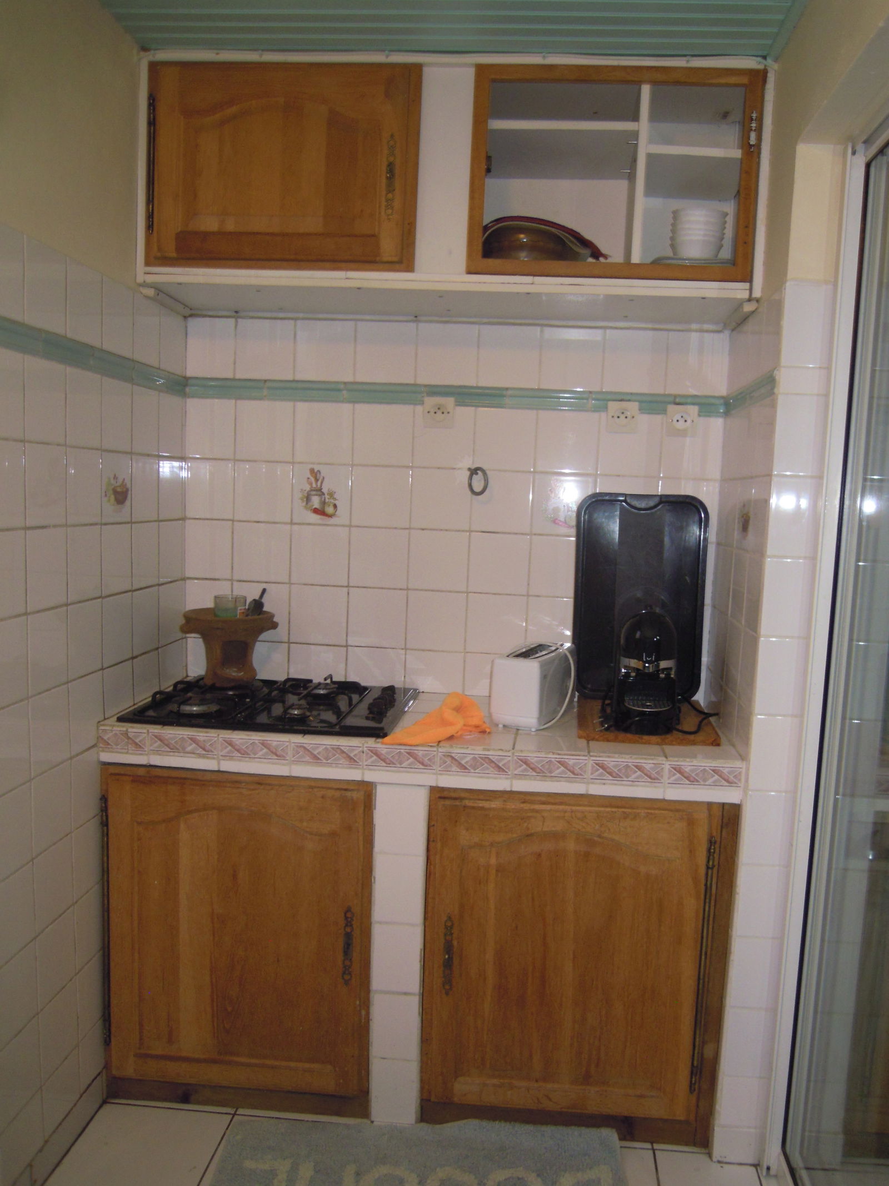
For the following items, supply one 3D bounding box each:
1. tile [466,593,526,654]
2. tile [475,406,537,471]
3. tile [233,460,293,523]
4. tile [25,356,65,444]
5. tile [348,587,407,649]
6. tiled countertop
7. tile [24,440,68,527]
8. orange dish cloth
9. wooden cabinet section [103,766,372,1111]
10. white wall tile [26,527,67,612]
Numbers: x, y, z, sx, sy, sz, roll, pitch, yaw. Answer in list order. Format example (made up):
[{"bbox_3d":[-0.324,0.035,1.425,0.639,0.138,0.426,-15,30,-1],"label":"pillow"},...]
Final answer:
[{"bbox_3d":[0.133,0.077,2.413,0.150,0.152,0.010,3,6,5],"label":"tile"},{"bbox_3d":[0.152,-0.379,2.374,0.150,0.150,0.008,3,6,6],"label":"tile"},{"bbox_3d":[-0.459,-0.256,2.430,0.150,0.150,0.010,2,6,6],"label":"tile"},{"bbox_3d":[-0.716,-0.344,1.720,0.010,0.150,0.150,2,6,6],"label":"tile"},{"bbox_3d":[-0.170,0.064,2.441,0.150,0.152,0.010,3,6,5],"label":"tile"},{"bbox_3d":[-0.045,0.324,2.220,1.338,0.087,0.512,3,6,5],"label":"tiled countertop"},{"bbox_3d":[-0.742,-0.198,1.780,0.009,0.150,0.150,3,6,5],"label":"tile"},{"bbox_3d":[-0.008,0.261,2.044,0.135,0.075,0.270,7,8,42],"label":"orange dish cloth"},{"bbox_3d":[-0.424,0.731,2.273,0.583,0.756,0.485,2,6,5],"label":"wooden cabinet section"},{"bbox_3d":[-0.727,-0.044,1.755,0.010,0.150,0.150,2,6,6],"label":"white wall tile"}]

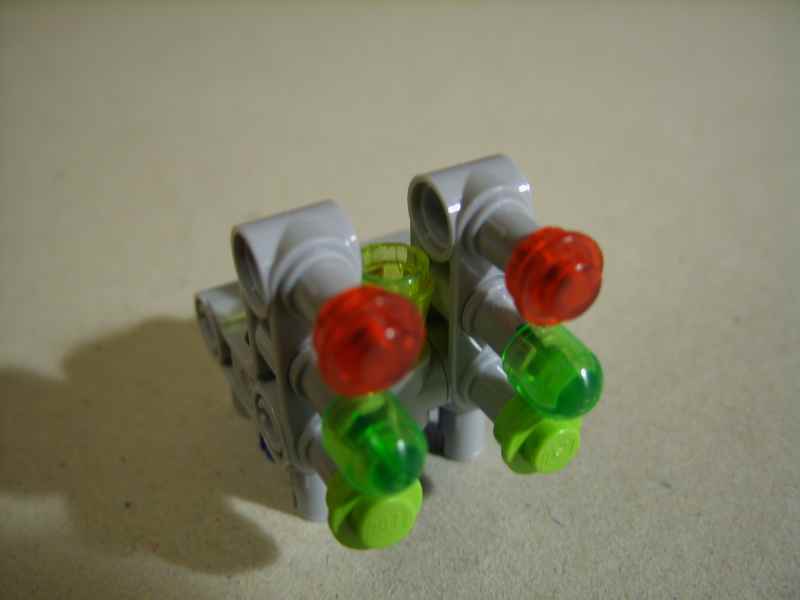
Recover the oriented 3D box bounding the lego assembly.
[{"bbox_3d":[-0.002,0.004,0.080,0.024,0.032,0.035,-18,38,-23],"label":"lego assembly"}]

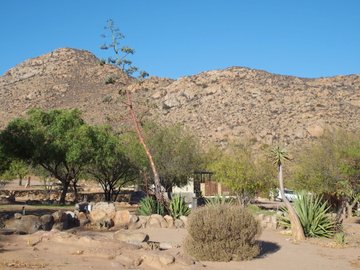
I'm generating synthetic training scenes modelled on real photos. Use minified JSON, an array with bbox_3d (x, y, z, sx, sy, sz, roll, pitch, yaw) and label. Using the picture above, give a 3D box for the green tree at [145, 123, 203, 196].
[{"bbox_3d":[-0.501,2.030,46.000,4.253,5.528,4.600,0,-5,-1],"label":"green tree"}]

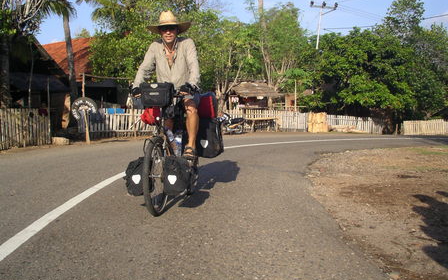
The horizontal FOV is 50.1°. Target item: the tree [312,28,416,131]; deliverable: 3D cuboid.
[{"bbox_3d":[7.282,-3.002,25.000,5.100,5.200,4.800,0,3,0],"label":"tree"}]

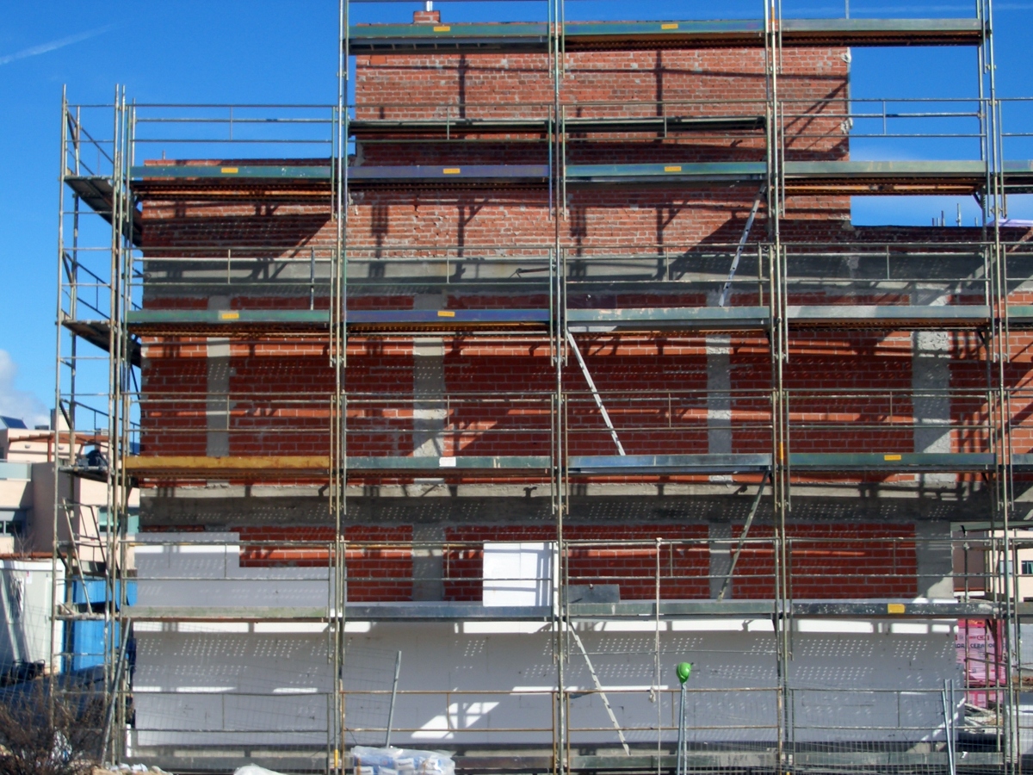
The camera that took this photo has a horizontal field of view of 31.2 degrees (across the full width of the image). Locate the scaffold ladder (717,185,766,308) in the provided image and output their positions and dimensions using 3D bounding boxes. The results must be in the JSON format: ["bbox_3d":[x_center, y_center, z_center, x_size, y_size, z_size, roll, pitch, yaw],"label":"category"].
[{"bbox_3d":[3.092,-1.895,25.637,0.070,1.947,0.380,20,-5,2],"label":"scaffold ladder"}]

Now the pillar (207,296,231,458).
[{"bbox_3d":[-4.236,-0.009,26.517,0.319,2.562,0.320,0,-5,0],"label":"pillar"}]

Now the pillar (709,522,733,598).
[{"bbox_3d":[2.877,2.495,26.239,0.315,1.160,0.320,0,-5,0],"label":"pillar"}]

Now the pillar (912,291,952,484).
[{"bbox_3d":[5.910,0.021,26.519,0.550,2.752,0.450,0,-5,0],"label":"pillar"}]

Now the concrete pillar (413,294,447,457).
[{"bbox_3d":[-1.237,-0.031,26.531,0.454,2.610,0.380,0,-5,0],"label":"concrete pillar"}]

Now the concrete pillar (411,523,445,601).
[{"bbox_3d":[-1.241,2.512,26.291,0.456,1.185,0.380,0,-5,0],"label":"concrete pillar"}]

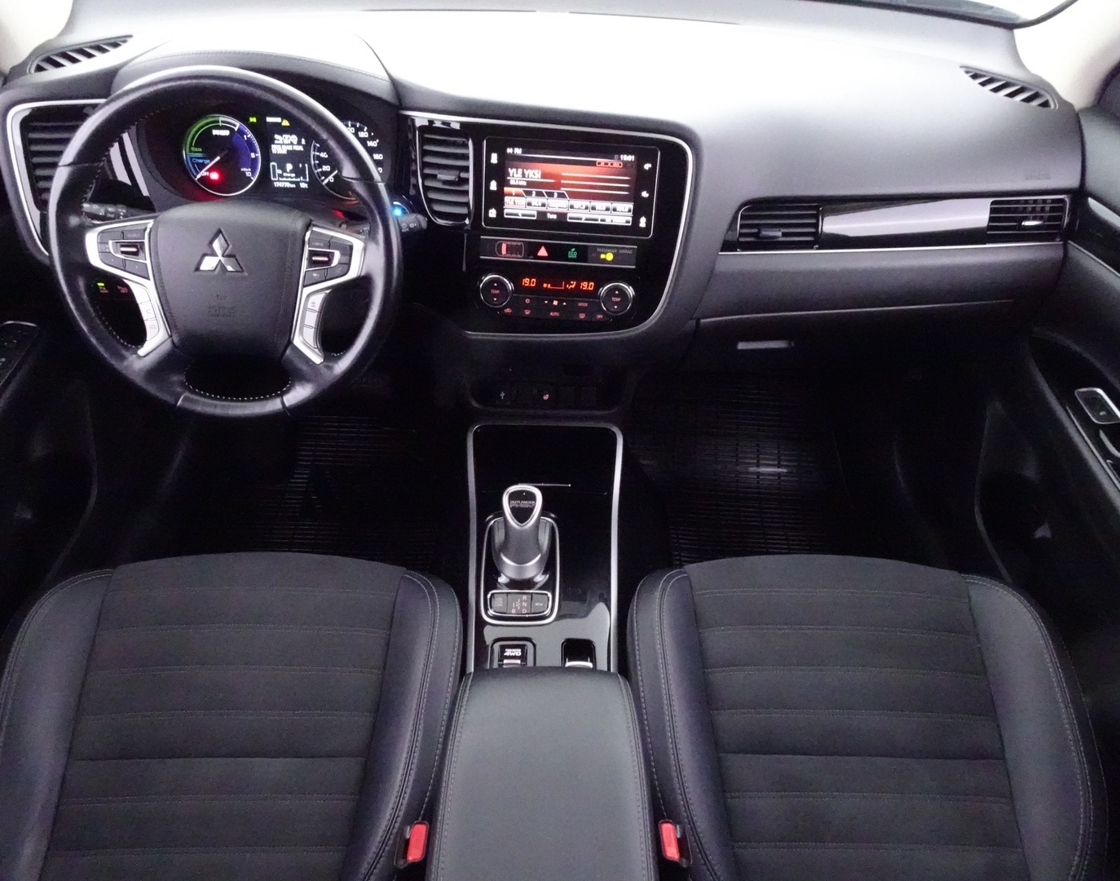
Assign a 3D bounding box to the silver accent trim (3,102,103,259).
[{"bbox_3d":[-0.588,-0.321,1.004,0.108,0.187,0.050,-2,25,-6],"label":"silver accent trim"}]

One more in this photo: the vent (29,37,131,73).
[{"bbox_3d":[-0.647,-0.518,1.107,0.145,0.028,0.052,-30,61,-22],"label":"vent"}]

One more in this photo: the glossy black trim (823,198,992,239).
[{"bbox_3d":[0.458,-0.300,1.088,0.227,0.048,0.030,-3,30,-8],"label":"glossy black trim"}]

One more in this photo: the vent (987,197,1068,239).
[{"bbox_3d":[0.625,-0.308,1.112,0.103,0.052,0.040,-4,30,-8],"label":"vent"}]

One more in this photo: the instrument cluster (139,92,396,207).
[{"bbox_3d":[-0.368,-0.378,1.062,0.311,0.137,0.070,1,22,-2],"label":"instrument cluster"}]

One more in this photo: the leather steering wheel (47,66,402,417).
[{"bbox_3d":[-0.365,-0.214,0.919,0.378,0.378,0.100,1,17,-2],"label":"leather steering wheel"}]

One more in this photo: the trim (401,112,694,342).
[{"bbox_3d":[-0.016,-0.267,1.012,0.323,0.234,0.090,4,22,1],"label":"trim"}]

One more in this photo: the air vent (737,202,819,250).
[{"bbox_3d":[0.279,-0.287,1.072,0.108,0.059,0.040,-3,30,-8],"label":"air vent"}]

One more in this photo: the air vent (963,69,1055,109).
[{"bbox_3d":[0.631,-0.493,1.154,0.145,0.028,0.052,31,58,18],"label":"air vent"}]

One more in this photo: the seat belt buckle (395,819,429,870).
[{"bbox_3d":[-0.139,0.398,0.778,0.032,0.055,0.047,1,37,-2],"label":"seat belt buckle"}]

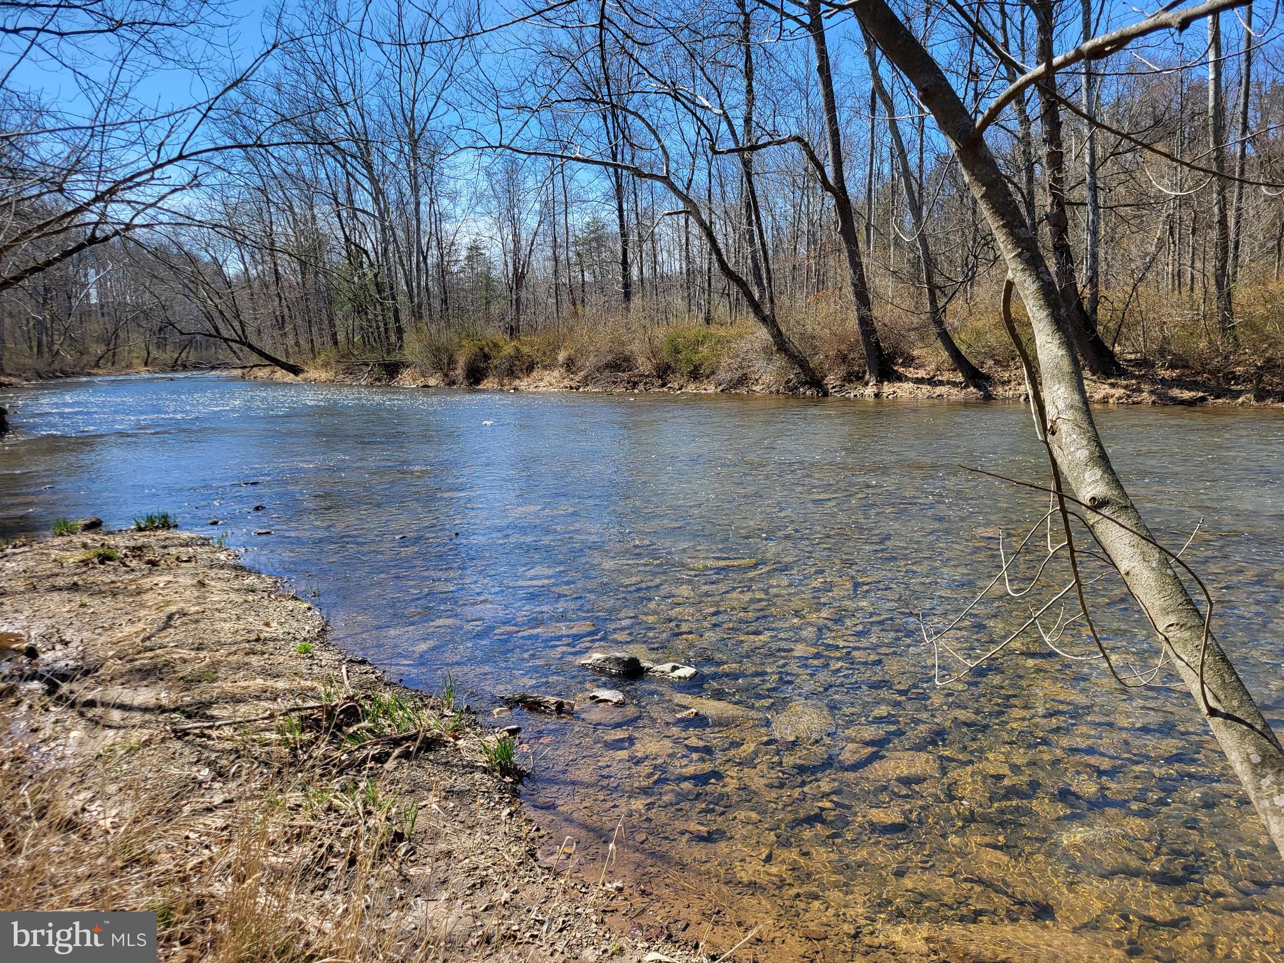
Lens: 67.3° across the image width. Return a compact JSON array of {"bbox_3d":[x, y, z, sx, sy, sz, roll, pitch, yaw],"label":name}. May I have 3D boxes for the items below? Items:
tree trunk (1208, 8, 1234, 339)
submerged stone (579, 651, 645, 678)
[{"bbox_3d":[18.767,-9.820,31.261,0.500,10.736,0.500,-7,8,1],"label":"tree trunk"},{"bbox_3d":[-0.161,1.096,5.675,0.360,0.130,0.220,1,8,12],"label":"submerged stone"}]

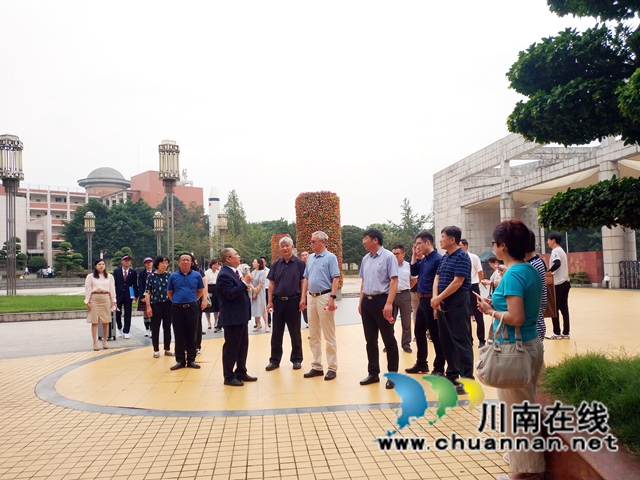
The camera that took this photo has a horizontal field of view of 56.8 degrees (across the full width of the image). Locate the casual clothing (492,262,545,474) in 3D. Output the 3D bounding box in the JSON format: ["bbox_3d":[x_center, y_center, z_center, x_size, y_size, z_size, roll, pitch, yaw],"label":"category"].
[{"bbox_3d":[1.225,0.774,3.650,0.300,1.230,0.420,-3,-3,25],"label":"casual clothing"}]

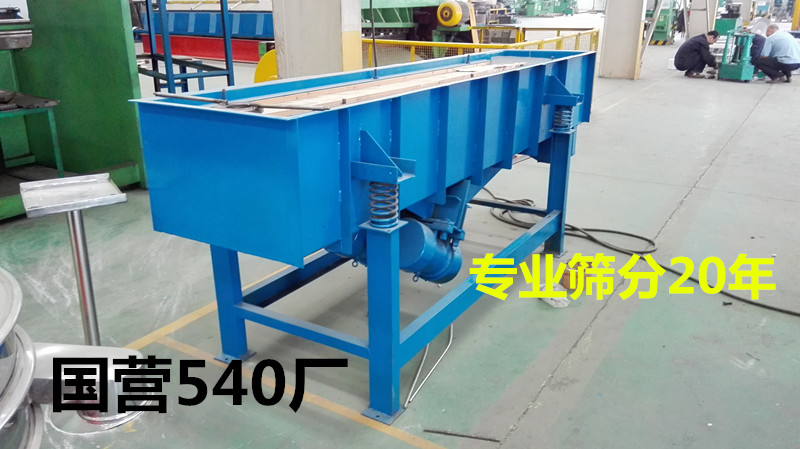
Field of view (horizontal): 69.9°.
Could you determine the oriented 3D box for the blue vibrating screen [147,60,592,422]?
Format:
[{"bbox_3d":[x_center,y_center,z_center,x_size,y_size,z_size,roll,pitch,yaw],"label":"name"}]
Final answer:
[{"bbox_3d":[0.222,-0.252,3.121,0.962,1.191,3.037,12,23,31],"label":"blue vibrating screen"}]

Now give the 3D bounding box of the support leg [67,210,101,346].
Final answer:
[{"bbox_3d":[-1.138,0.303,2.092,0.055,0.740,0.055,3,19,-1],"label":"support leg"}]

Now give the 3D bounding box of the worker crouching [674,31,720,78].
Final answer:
[{"bbox_3d":[5.843,-3.358,11.281,0.732,0.880,0.500,8,22,21],"label":"worker crouching"}]

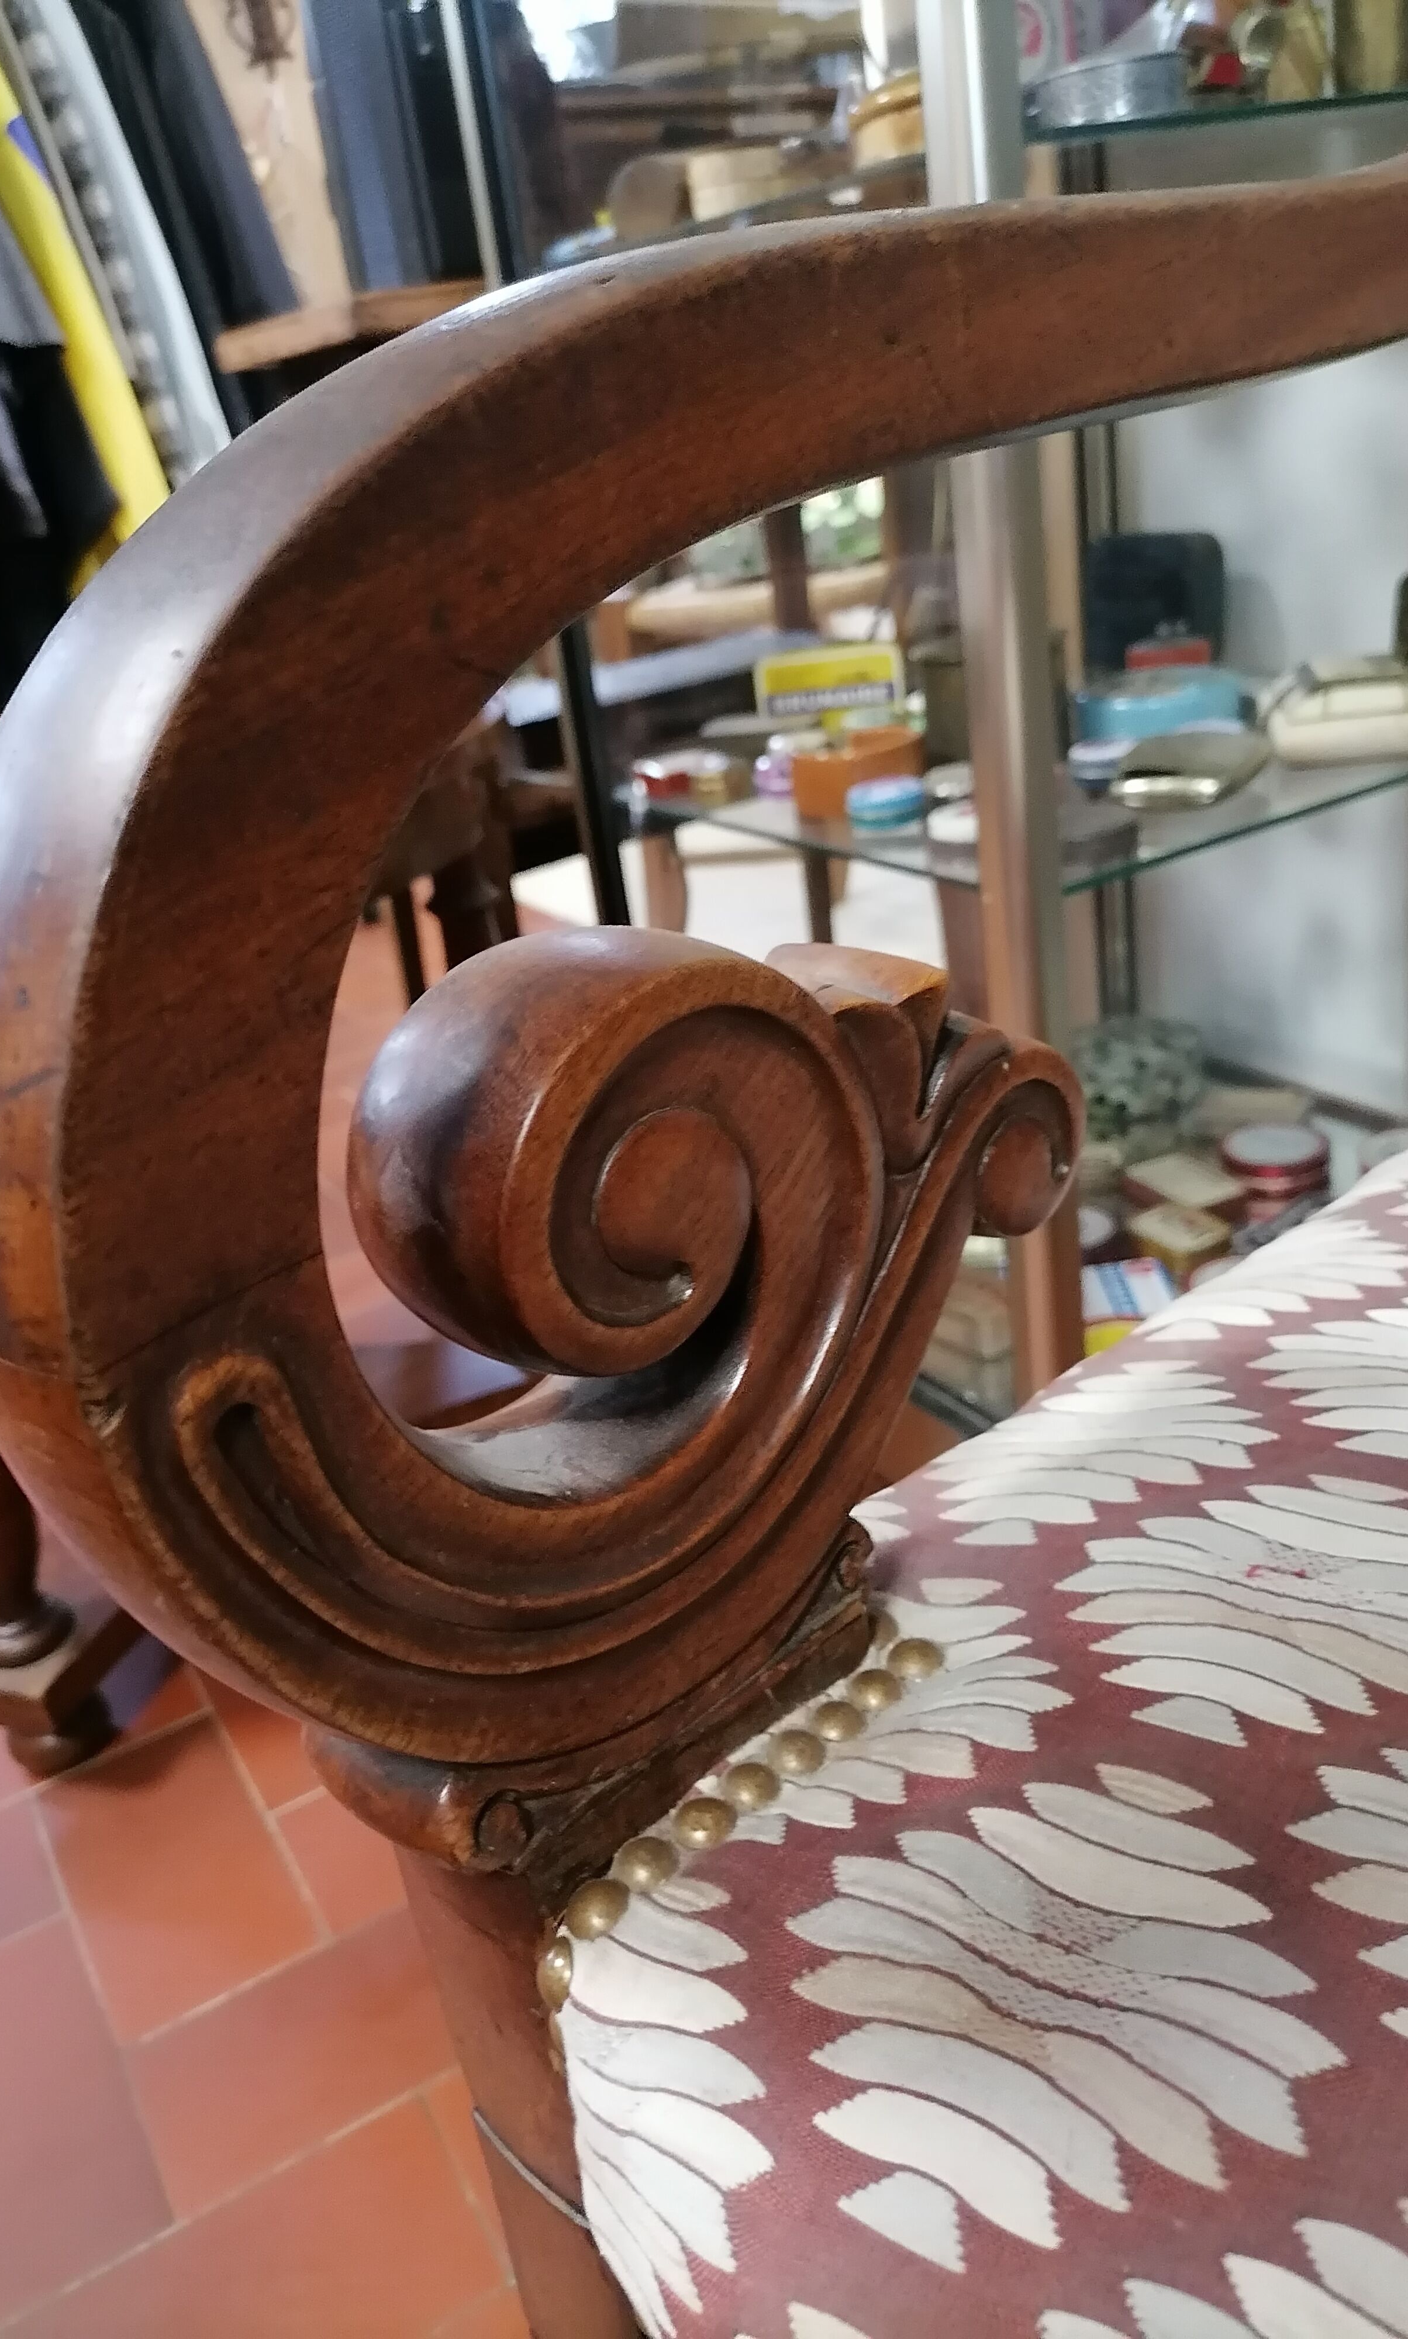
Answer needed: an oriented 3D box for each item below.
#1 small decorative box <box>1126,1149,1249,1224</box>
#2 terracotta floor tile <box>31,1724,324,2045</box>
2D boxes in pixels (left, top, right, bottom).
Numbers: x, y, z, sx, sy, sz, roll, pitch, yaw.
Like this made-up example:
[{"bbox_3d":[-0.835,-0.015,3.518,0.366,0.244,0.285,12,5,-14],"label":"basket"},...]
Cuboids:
[{"bbox_3d":[0.422,0.021,1.538,0.055,0.025,0.093,-18,25,-20],"label":"small decorative box"},{"bbox_3d":[-0.319,0.422,1.061,0.114,0.014,0.231,-20,26,-25],"label":"terracotta floor tile"}]

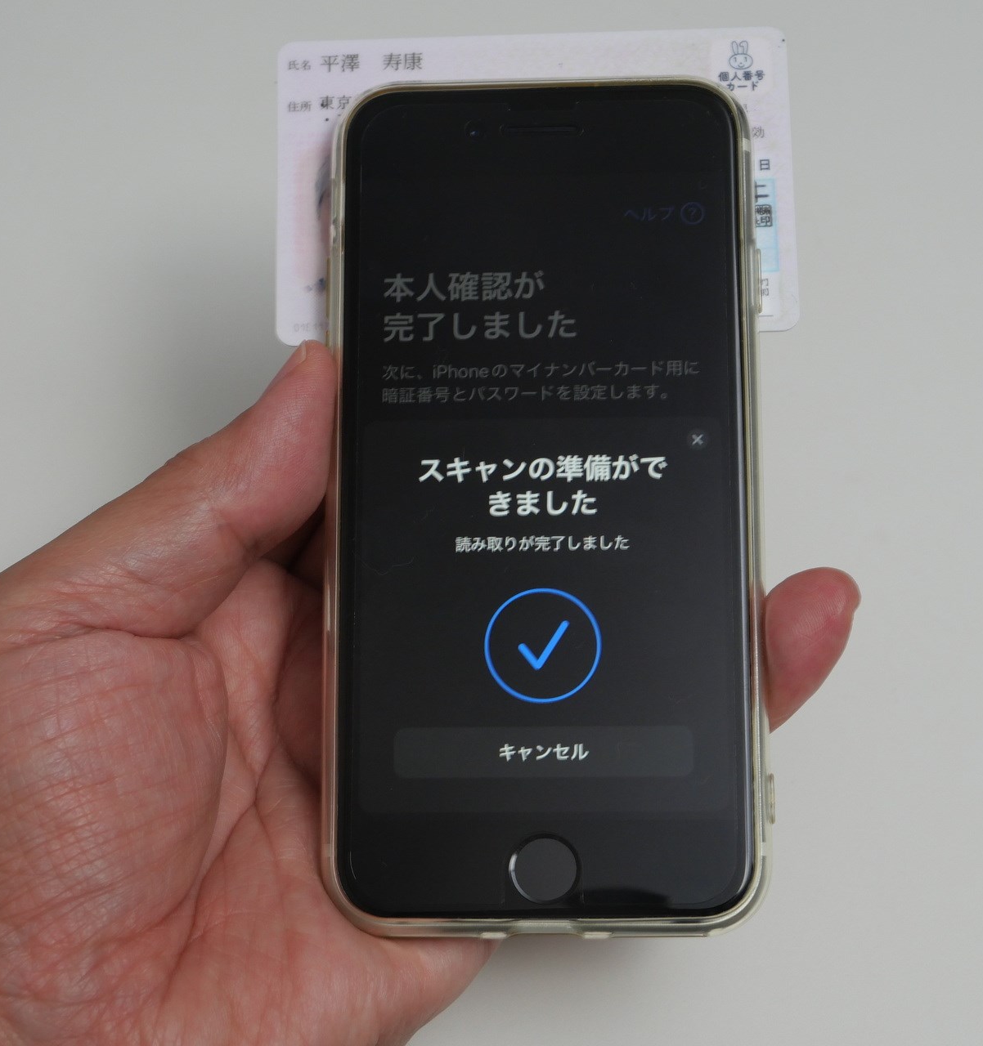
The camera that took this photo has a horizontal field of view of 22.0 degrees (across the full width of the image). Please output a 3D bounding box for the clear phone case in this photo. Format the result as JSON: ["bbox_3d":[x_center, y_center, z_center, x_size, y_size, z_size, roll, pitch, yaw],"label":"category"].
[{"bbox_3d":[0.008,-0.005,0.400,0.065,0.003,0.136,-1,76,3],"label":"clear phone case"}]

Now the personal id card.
[{"bbox_3d":[0.007,-0.056,0.420,0.086,0.001,0.054,-1,76,2],"label":"personal id card"}]

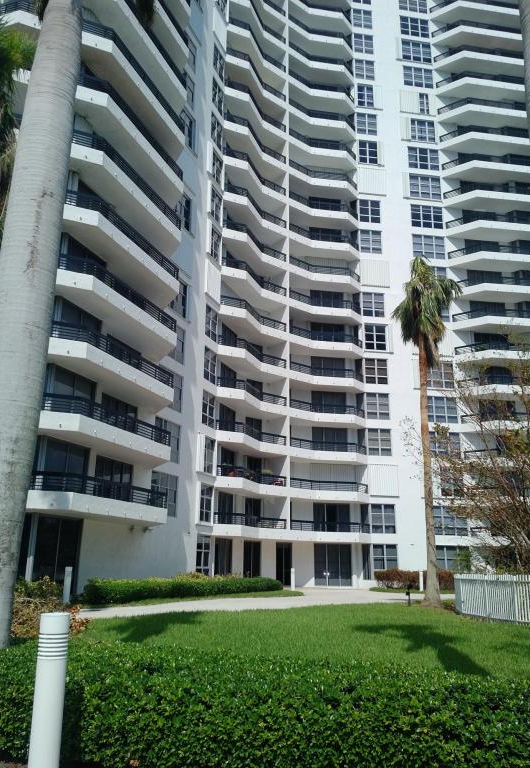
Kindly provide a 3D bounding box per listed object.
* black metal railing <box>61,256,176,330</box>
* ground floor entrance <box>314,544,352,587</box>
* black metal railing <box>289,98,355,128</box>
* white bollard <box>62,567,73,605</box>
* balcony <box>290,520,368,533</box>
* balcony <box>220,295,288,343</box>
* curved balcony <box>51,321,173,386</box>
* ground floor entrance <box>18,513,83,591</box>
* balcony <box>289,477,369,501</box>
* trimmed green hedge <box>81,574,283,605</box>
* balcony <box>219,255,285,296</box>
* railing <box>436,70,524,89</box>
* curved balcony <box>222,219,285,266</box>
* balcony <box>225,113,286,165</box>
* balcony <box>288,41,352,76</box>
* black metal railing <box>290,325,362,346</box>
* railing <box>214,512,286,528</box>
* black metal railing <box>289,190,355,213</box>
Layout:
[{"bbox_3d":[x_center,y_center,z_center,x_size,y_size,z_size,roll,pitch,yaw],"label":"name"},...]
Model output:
[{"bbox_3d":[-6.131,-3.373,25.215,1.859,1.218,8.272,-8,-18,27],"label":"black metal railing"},{"bbox_3d":[4.825,12.727,42.026,2.750,2.901,0.250,3,-17,-8],"label":"ground floor entrance"},{"bbox_3d":[4.806,-21.917,48.881,6.521,0.598,0.755,8,-17,-23],"label":"black metal railing"},{"bbox_3d":[-6.349,6.502,19.330,0.215,1.122,0.215,0,-17,0],"label":"white bollard"},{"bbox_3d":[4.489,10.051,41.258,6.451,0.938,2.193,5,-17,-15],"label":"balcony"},{"bbox_3d":[-1.071,-4.351,41.140,2.051,1.238,6.503,-10,-20,31],"label":"balcony"},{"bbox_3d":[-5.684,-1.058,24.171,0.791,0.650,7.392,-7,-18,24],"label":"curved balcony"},{"bbox_3d":[-7.862,6.370,22.301,0.367,2.750,2.840,-7,-18,25],"label":"ground floor entrance"},{"bbox_3d":[4.511,7.513,42.025,6.451,1.258,2.193,5,-17,-15],"label":"balcony"},{"bbox_3d":[-3.133,9.526,28.224,1.422,0.800,12.985,-9,-19,31],"label":"trimmed green hedge"},{"bbox_3d":[-0.760,-6.901,40.602,6.352,1.218,2.141,15,-21,-41],"label":"balcony"},{"bbox_3d":[20.122,-27.563,55.290,8.365,0.620,1.953,3,-16,-9],"label":"railing"},{"bbox_3d":[-0.500,-10.192,42.821,1.162,0.620,6.535,-14,-21,41],"label":"curved balcony"},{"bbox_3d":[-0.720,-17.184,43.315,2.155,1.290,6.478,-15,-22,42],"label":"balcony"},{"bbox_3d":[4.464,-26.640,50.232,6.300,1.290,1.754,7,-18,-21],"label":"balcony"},{"bbox_3d":[4.832,-3.537,45.453,6.731,0.620,1.073,9,-18,-28],"label":"black metal railing"},{"bbox_3d":[-0.689,8.672,37.470,1.162,0.620,6.535,-14,-21,41],"label":"railing"},{"bbox_3d":[4.779,-14.143,48.261,6.546,0.609,1.128,6,-18,-19],"label":"black metal railing"}]

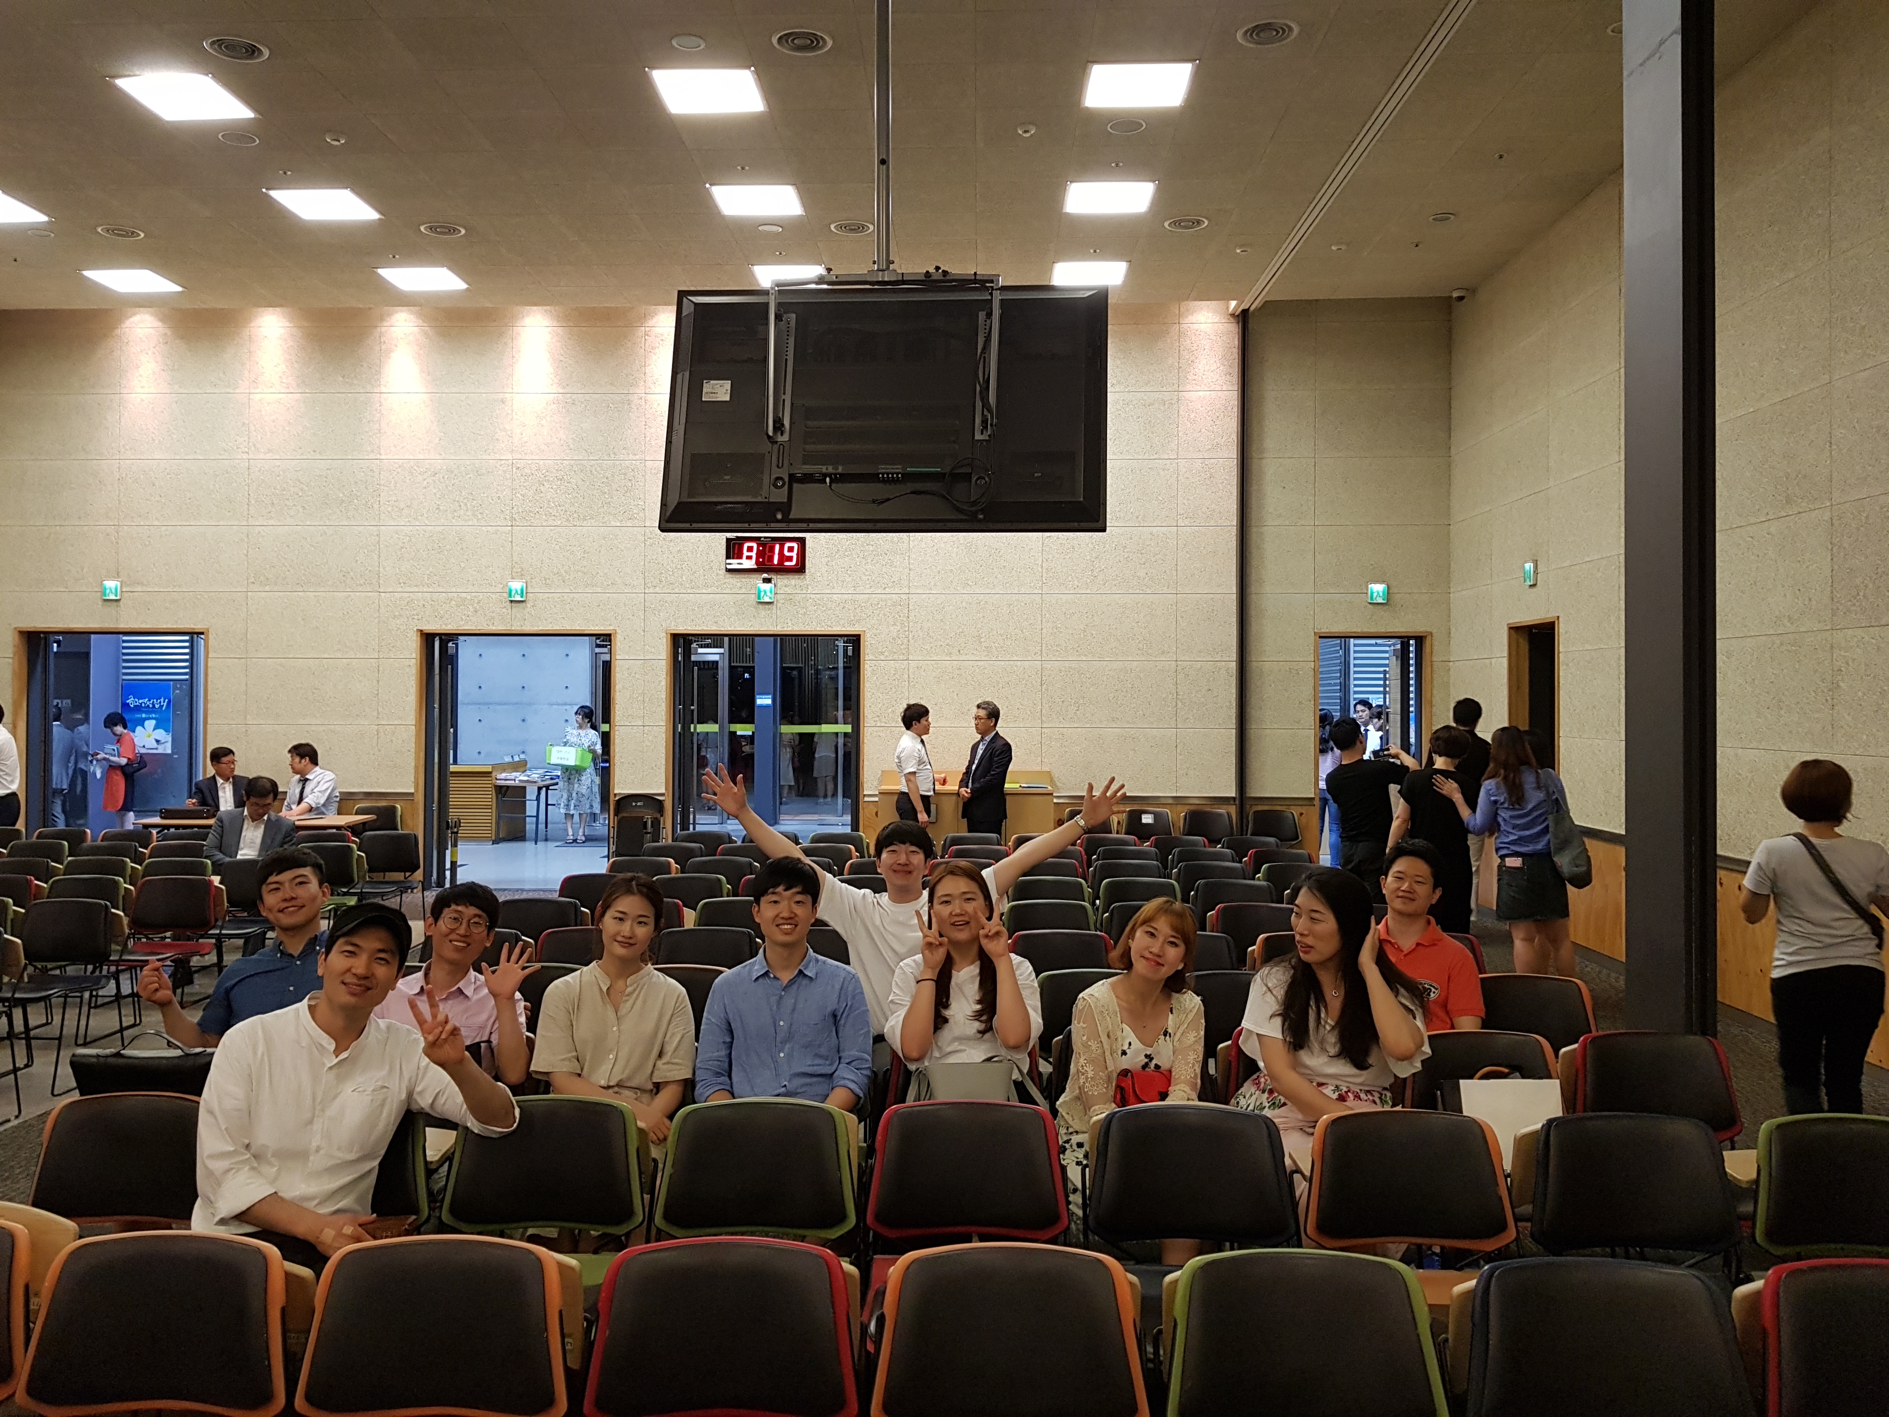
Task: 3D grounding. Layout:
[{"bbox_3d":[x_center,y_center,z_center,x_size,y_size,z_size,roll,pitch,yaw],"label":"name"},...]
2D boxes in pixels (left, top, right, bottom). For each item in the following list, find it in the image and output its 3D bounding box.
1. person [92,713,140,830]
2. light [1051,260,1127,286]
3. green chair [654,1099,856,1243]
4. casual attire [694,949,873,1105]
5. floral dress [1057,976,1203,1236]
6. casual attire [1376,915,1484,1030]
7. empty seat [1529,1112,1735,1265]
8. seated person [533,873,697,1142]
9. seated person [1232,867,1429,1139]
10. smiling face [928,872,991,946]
[{"bbox_3d":[-9.095,0.860,15.600,0.550,1.600,0.450,0,0,-28],"label":"person"},{"bbox_3d":[1.223,-3.650,11.850,0.620,0.050,0.620,0,0,2],"label":"light"},{"bbox_3d":[-0.436,1.285,3.041,0.480,0.790,0.570,0,0,2],"label":"green chair"},{"bbox_3d":[-0.427,0.910,3.770,0.475,0.560,0.290,0,0,2],"label":"casual attire"},{"bbox_3d":[0.489,1.039,3.730,0.420,0.640,0.520,0,0,6],"label":"floral dress"},{"bbox_3d":[1.527,0.913,4.580,0.460,0.500,0.290,0,0,12],"label":"casual attire"},{"bbox_3d":[1.500,1.285,2.935,0.480,0.790,0.570,0,0,2],"label":"empty seat"},{"bbox_3d":[-0.888,1.069,3.740,0.460,1.220,0.660,0,0,-6],"label":"seated person"},{"bbox_3d":[0.930,1.035,3.470,0.520,1.280,0.780,0,0,14],"label":"seated person"},{"bbox_3d":[0.041,0.528,3.730,0.155,0.190,0.140,-4,0,0],"label":"smiling face"}]

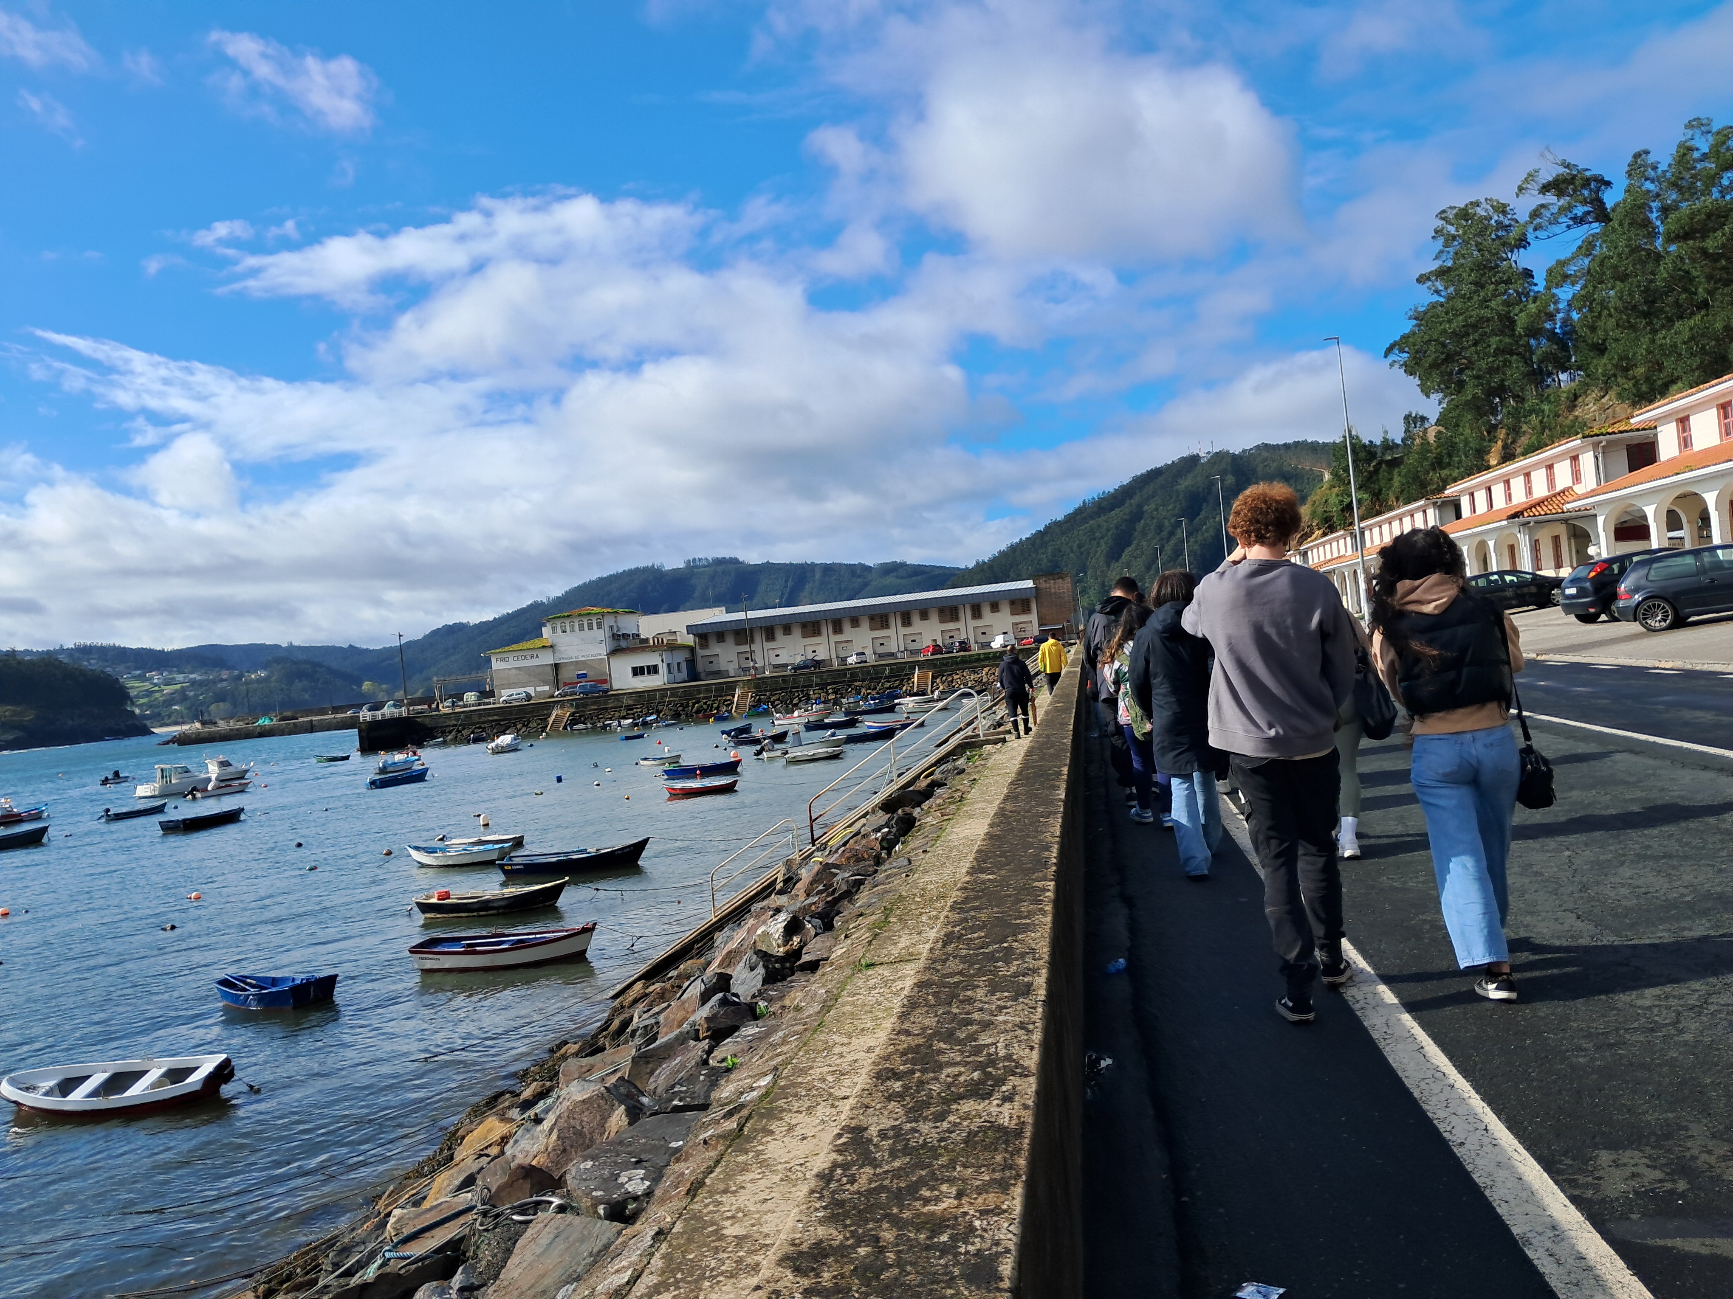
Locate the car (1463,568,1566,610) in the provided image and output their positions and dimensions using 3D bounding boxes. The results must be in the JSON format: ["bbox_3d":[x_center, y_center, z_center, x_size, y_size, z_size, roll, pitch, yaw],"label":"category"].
[{"bbox_3d":[21.525,-2.007,45.701,4.600,1.420,1.800,-6,0,9],"label":"car"}]

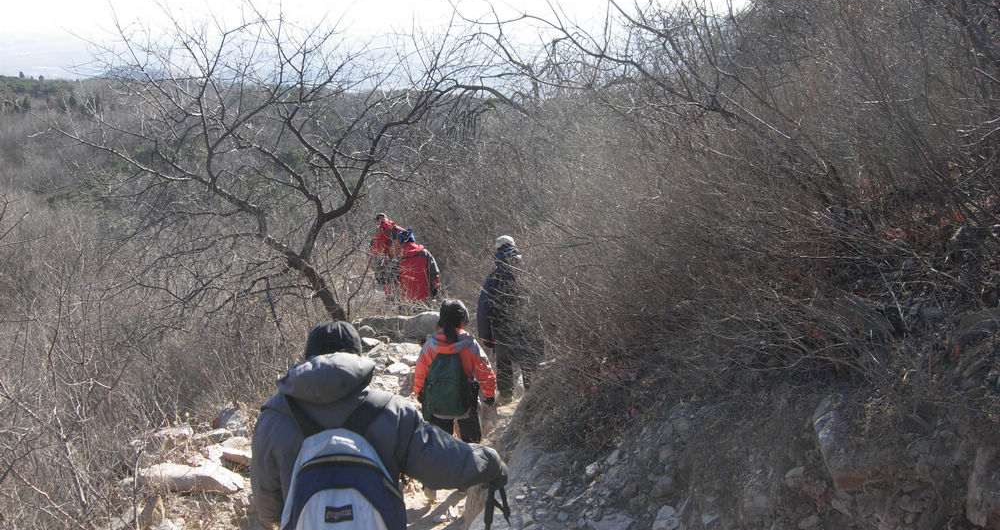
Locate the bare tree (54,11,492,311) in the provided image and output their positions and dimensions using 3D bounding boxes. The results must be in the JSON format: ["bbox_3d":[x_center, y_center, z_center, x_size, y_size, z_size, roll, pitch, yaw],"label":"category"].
[{"bbox_3d":[-2.290,-0.988,10.800,4.500,3.333,3.800,0,13,0],"label":"bare tree"}]

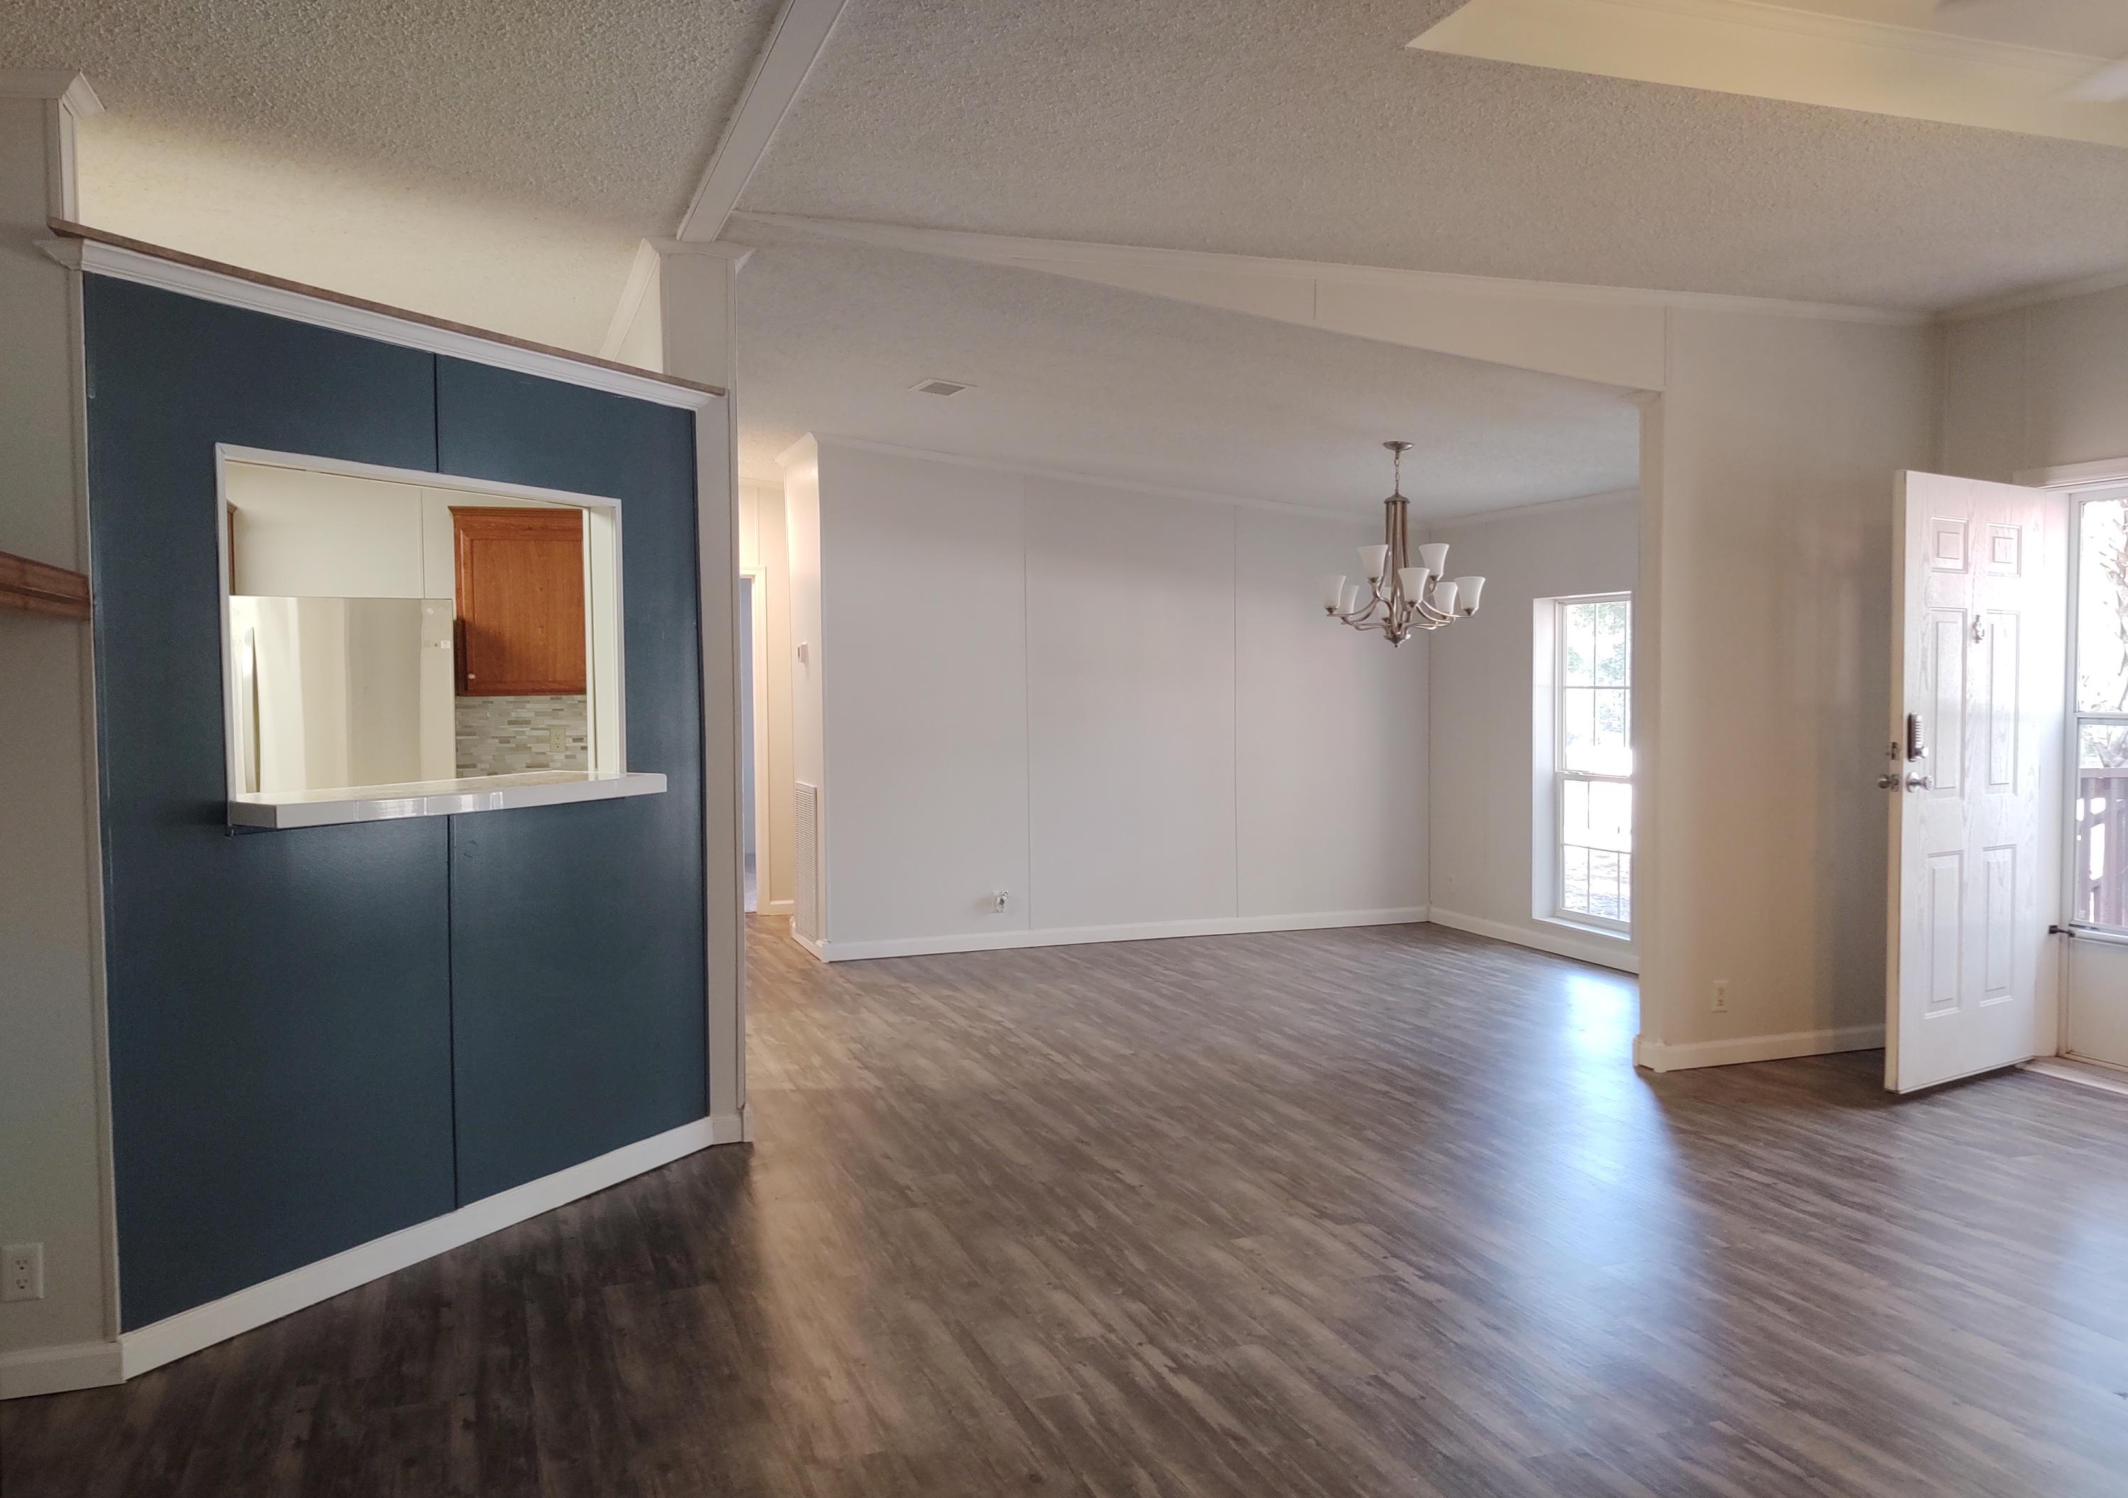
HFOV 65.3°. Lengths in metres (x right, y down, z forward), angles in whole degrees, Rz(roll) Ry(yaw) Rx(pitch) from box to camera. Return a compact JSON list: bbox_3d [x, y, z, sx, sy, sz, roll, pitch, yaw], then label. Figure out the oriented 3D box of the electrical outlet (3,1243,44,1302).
[{"bbox_3d":[-2.101,1.058,3.350,0.071,0.114,0.008,-1,3,-20],"label":"electrical outlet"}]

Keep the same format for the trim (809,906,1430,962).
[{"bbox_3d":[0.450,0.988,8.938,3.497,0.087,0.018,-1,3,-20],"label":"trim"}]

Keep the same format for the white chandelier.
[{"bbox_3d":[1.429,-0.875,7.105,0.700,0.870,0.700,0,3,0],"label":"white chandelier"}]

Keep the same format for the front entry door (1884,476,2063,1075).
[{"bbox_3d":[3.101,0.106,5.690,0.915,2.030,0.045,-2,3,-35],"label":"front entry door"}]

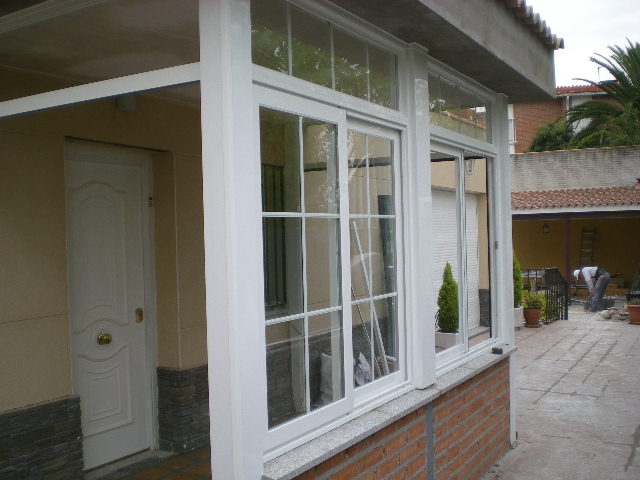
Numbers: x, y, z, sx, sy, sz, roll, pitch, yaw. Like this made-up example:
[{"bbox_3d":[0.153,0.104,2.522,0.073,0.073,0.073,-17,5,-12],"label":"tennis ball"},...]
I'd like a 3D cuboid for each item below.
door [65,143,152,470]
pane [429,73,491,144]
[{"bbox_3d":[-1.474,0.456,4.685,0.070,2.100,0.880,-1,0,31],"label":"door"},{"bbox_3d":[0.880,-0.820,4.472,0.030,0.300,1.240,-1,0,31],"label":"pane"}]

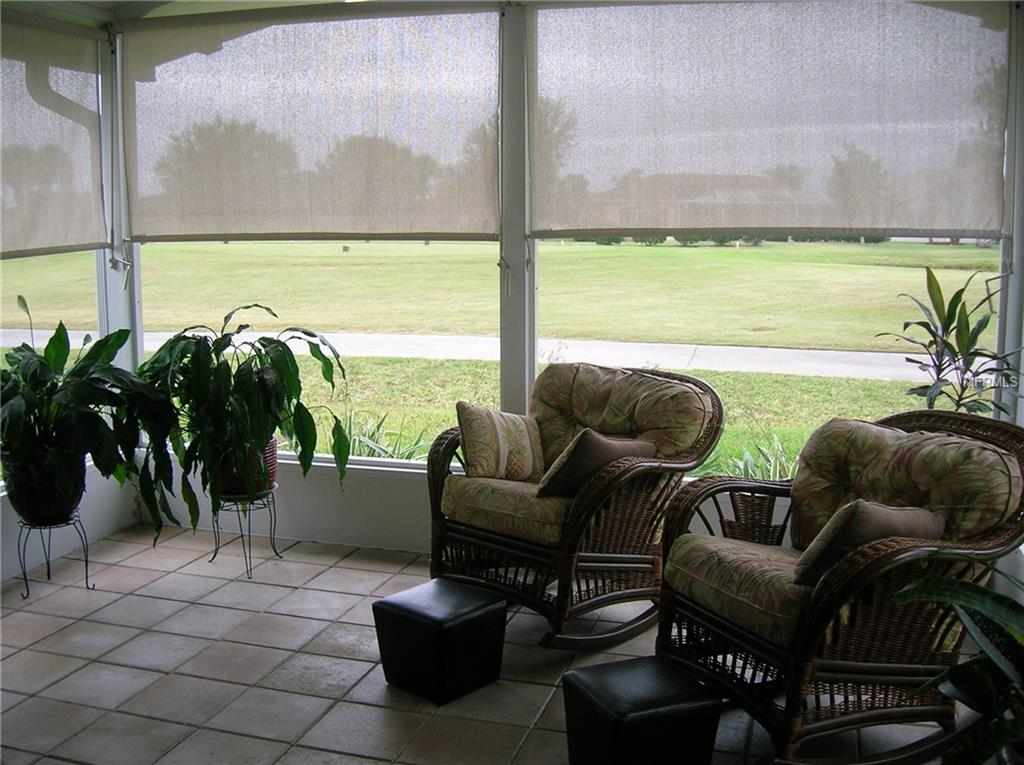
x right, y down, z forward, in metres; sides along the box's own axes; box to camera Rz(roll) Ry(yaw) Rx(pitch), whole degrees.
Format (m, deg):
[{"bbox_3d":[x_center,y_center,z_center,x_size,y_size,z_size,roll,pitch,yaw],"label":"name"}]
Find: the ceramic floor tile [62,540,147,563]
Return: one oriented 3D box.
[{"bbox_3d":[-1.845,0.785,4.610,0.255,0.010,0.295,3,7,15],"label":"ceramic floor tile"}]

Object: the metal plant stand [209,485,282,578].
[{"bbox_3d":[-1.242,0.671,4.595,0.320,0.340,0.320,2,8,16],"label":"metal plant stand"}]

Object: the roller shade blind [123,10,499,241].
[{"bbox_3d":[-0.999,-1.194,4.775,1.950,1.030,0.050,2,8,16],"label":"roller shade blind"}]

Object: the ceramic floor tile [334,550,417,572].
[{"bbox_3d":[-0.616,0.820,4.591,0.295,0.010,0.295,3,7,15],"label":"ceramic floor tile"}]

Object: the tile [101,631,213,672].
[{"bbox_3d":[-1.276,0.975,3.628,0.320,0.010,0.320,2,8,15],"label":"tile"}]

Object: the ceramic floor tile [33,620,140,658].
[{"bbox_3d":[-1.514,0.919,3.574,0.295,0.010,0.295,3,7,15],"label":"ceramic floor tile"}]

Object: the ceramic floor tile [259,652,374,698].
[{"bbox_3d":[-0.666,1.007,3.444,0.320,0.010,0.320,2,8,15],"label":"ceramic floor tile"}]

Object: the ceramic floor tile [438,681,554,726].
[{"bbox_3d":[-0.053,1.009,3.176,0.295,0.010,0.295,3,7,15],"label":"ceramic floor tile"}]

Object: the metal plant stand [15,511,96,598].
[{"bbox_3d":[-1.920,0.707,4.202,0.290,0.330,0.290,2,8,16],"label":"metal plant stand"}]

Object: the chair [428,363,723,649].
[{"bbox_3d":[0.247,0.457,3.959,0.783,0.912,0.921,8,10,41],"label":"chair"}]

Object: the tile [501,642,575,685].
[{"bbox_3d":[0.043,0.988,3.543,0.315,0.012,0.315,2,8,16],"label":"tile"}]

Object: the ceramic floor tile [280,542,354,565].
[{"bbox_3d":[-0.949,0.833,4.863,0.320,0.010,0.320,2,8,15],"label":"ceramic floor tile"}]

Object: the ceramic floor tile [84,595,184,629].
[{"bbox_3d":[-1.478,0.914,3.977,0.315,0.012,0.315,2,8,16],"label":"ceramic floor tile"}]

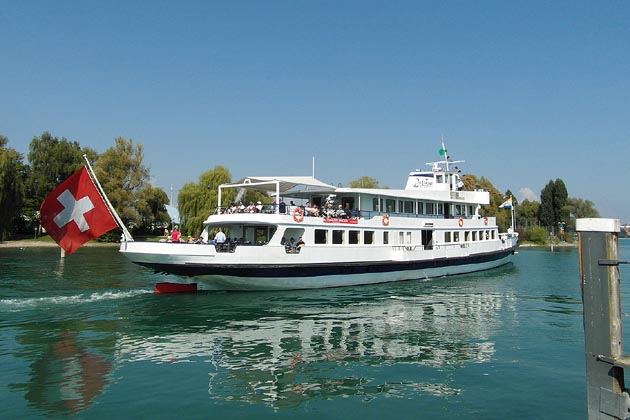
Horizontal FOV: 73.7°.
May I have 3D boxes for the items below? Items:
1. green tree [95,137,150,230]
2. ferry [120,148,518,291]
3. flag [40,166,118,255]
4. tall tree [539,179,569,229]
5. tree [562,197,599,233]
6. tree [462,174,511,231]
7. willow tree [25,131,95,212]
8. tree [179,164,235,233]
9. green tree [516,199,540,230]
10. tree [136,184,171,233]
[{"bbox_3d":[-49.757,-5.529,108.000,13.680,26.740,13.680,0,-3,0],"label":"green tree"},{"bbox_3d":[6.856,-0.518,34.368,42.830,11.200,8.200,3,-5,-40],"label":"ferry"},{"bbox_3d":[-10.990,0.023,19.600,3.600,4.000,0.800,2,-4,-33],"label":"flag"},{"bbox_3d":[69.424,-0.290,122.000,8.000,17.720,6.800,0,-3,0],"label":"tall tree"},{"bbox_3d":[80.887,2.570,127.000,11.490,12.700,11.490,0,-3,0],"label":"tree"},{"bbox_3d":[45.333,-0.667,112.000,14.950,17.600,14.950,0,-3,0],"label":"tree"},{"bbox_3d":[-66.131,-6.417,110.000,17.910,28.810,16.120,0,-3,0],"label":"willow tree"},{"bbox_3d":[-26.867,-1.609,104.000,13.170,18.320,13.170,0,-3,0],"label":"tree"},{"bbox_3d":[61.143,2.714,120.000,6.790,12.000,6.790,0,-3,0],"label":"green tree"},{"bbox_3d":[-41.786,0.643,108.000,8.790,14.400,8.790,0,-3,0],"label":"tree"}]

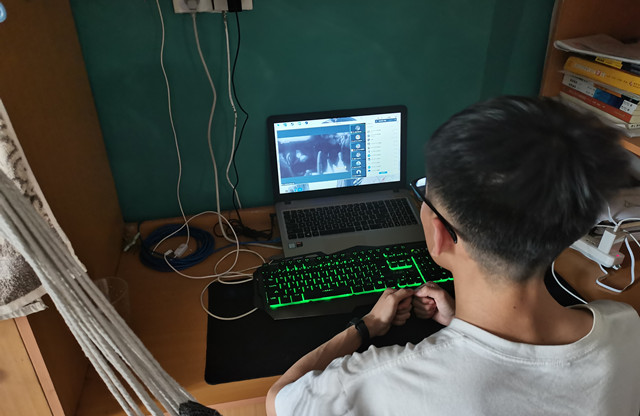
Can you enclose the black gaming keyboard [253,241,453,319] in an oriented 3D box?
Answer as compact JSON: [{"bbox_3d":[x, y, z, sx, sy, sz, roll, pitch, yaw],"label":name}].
[{"bbox_3d":[0.091,0.149,1.069,0.475,0.035,0.187,-6,33,-10],"label":"black gaming keyboard"}]

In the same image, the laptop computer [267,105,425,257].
[{"bbox_3d":[0.080,-0.072,1.216,0.381,0.258,0.299,-6,33,-9],"label":"laptop computer"}]

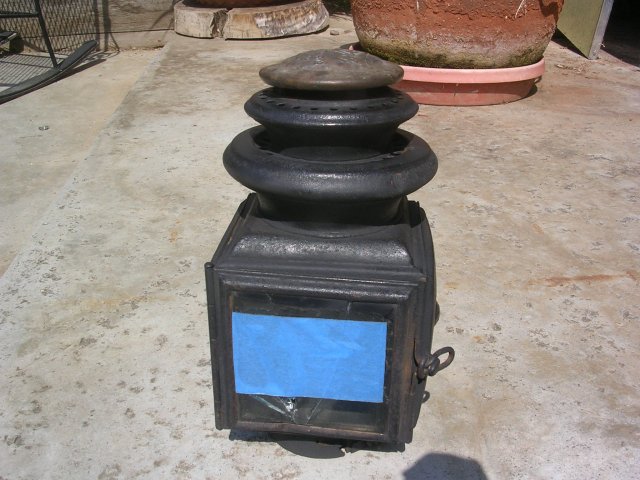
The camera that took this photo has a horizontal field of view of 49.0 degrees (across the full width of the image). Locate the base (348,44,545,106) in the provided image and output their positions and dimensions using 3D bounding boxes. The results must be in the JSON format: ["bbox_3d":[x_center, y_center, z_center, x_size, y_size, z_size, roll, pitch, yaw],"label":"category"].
[{"bbox_3d":[0.334,-0.457,1.880,0.515,0.090,0.515,1,24,0],"label":"base"}]

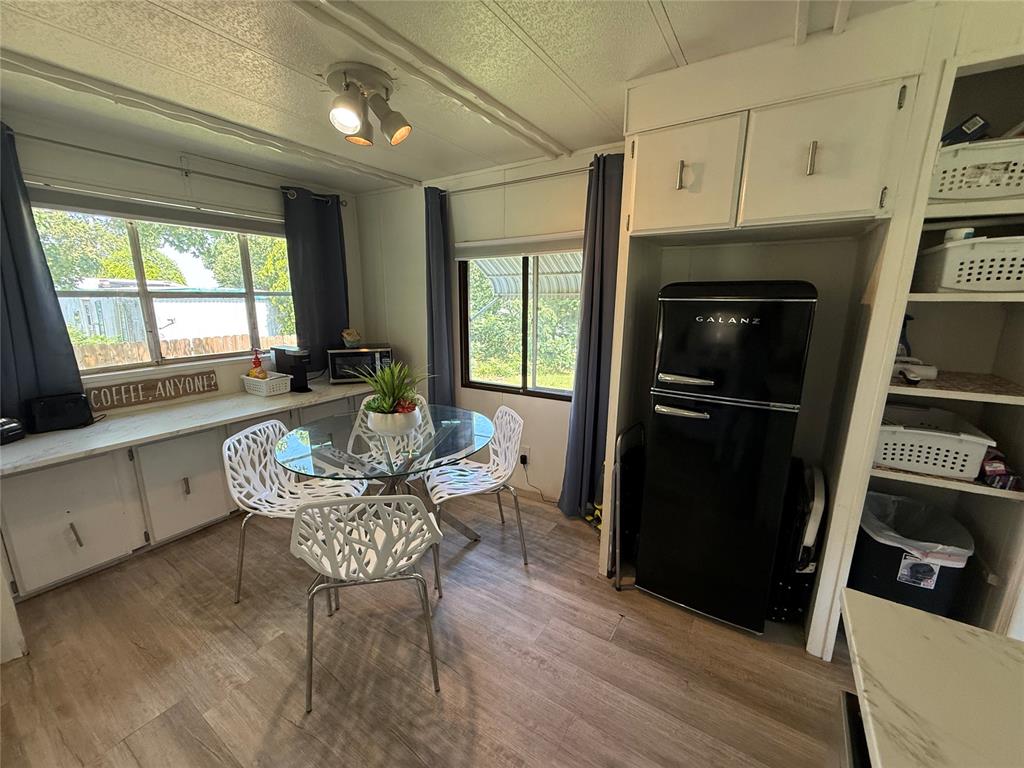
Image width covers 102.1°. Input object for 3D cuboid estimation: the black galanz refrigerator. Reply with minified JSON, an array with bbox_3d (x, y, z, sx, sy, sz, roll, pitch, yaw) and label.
[{"bbox_3d":[1.025,0.285,2.038,0.555,1.510,0.600,8,14,32],"label":"black galanz refrigerator"}]

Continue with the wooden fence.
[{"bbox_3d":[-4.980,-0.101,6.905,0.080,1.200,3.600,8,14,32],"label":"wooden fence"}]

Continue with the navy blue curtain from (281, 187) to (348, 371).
[{"bbox_3d":[-1.805,-0.937,3.911,0.110,1.630,0.560,8,14,32],"label":"navy blue curtain"}]

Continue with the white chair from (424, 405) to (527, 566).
[{"bbox_3d":[-0.225,0.576,2.327,0.515,0.800,0.490,-4,13,-19],"label":"white chair"}]

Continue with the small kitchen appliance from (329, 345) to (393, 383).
[{"bbox_3d":[-1.461,-0.206,4.050,0.520,0.295,0.380,-3,13,-16],"label":"small kitchen appliance"}]

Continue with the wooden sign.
[{"bbox_3d":[-2.585,0.032,3.040,0.025,0.170,0.760,8,14,32],"label":"wooden sign"}]

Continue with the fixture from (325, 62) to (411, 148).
[{"bbox_3d":[-0.584,-1.125,1.726,0.270,0.240,0.280,-1,12,-8],"label":"fixture"}]

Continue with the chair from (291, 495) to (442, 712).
[{"bbox_3d":[-0.535,0.714,1.666,0.490,0.800,0.515,-2,12,-10],"label":"chair"}]

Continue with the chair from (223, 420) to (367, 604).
[{"bbox_3d":[-1.037,0.619,2.093,0.515,0.800,0.490,2,12,9],"label":"chair"}]

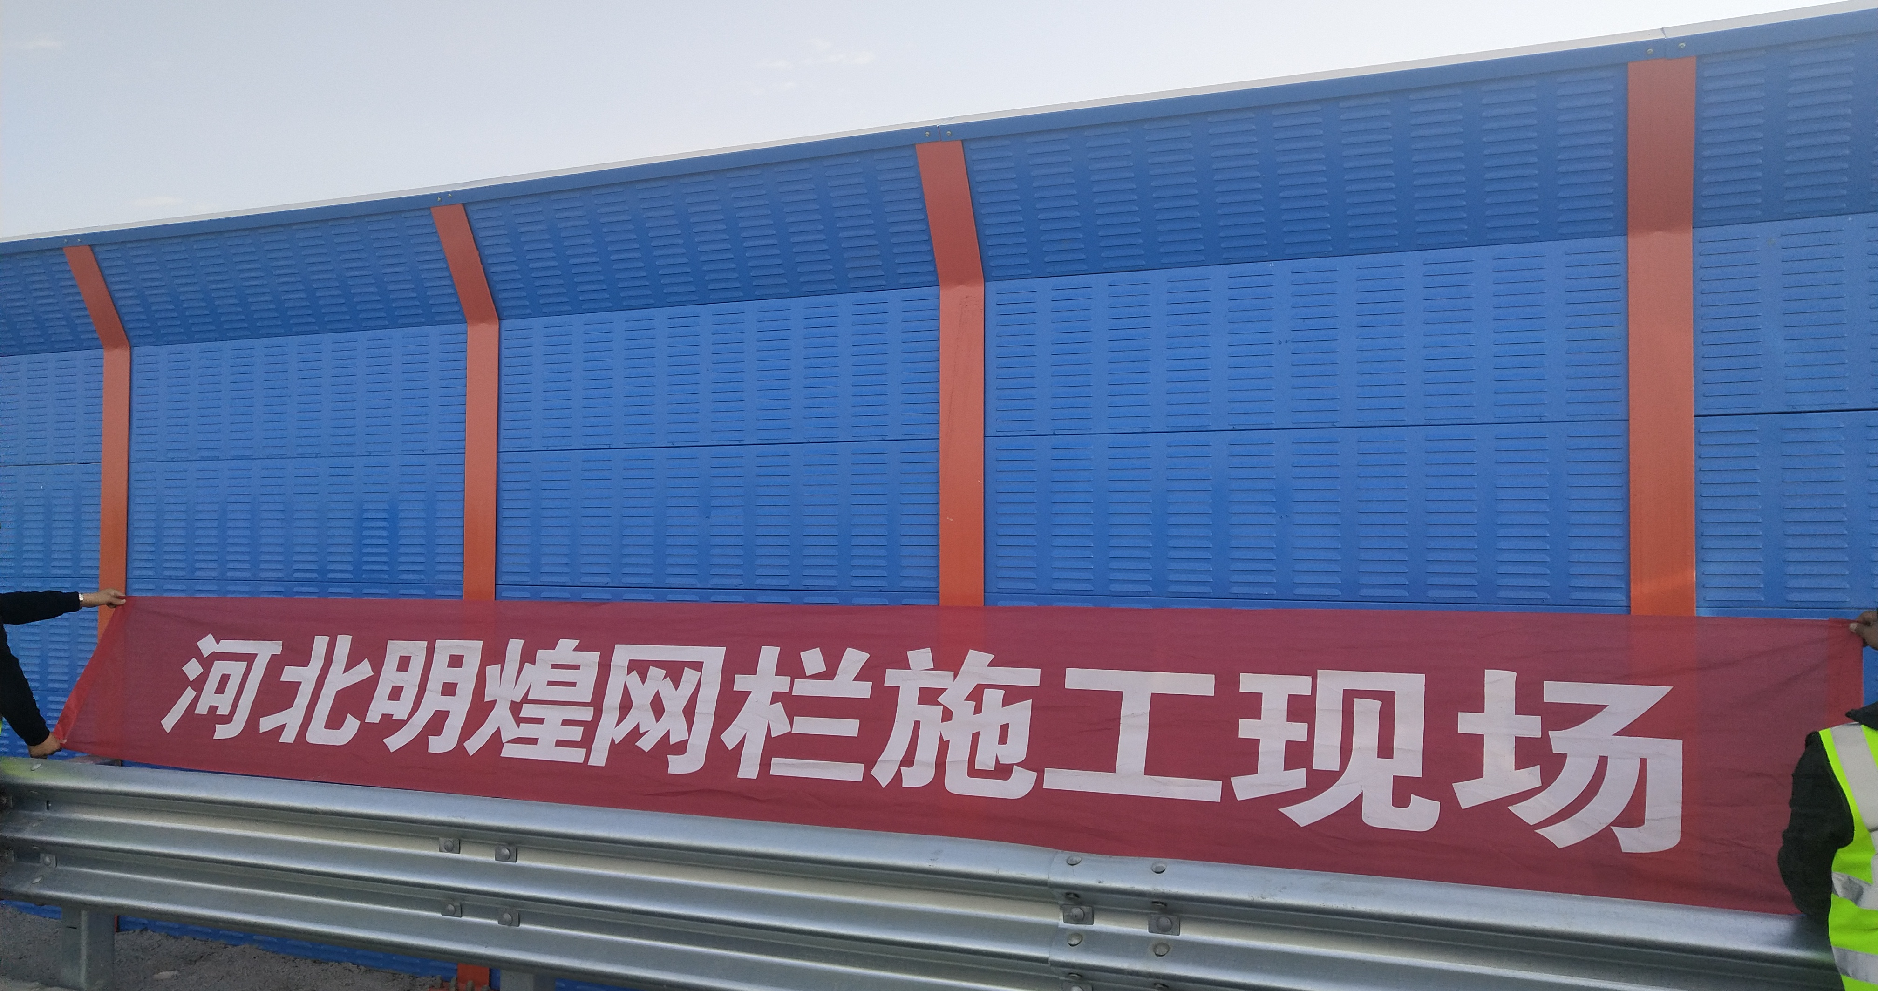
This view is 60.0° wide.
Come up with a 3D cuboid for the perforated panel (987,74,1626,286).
[{"bbox_3d":[0.943,-0.907,4.616,1.900,0.475,0.080,-1,22,27],"label":"perforated panel"}]

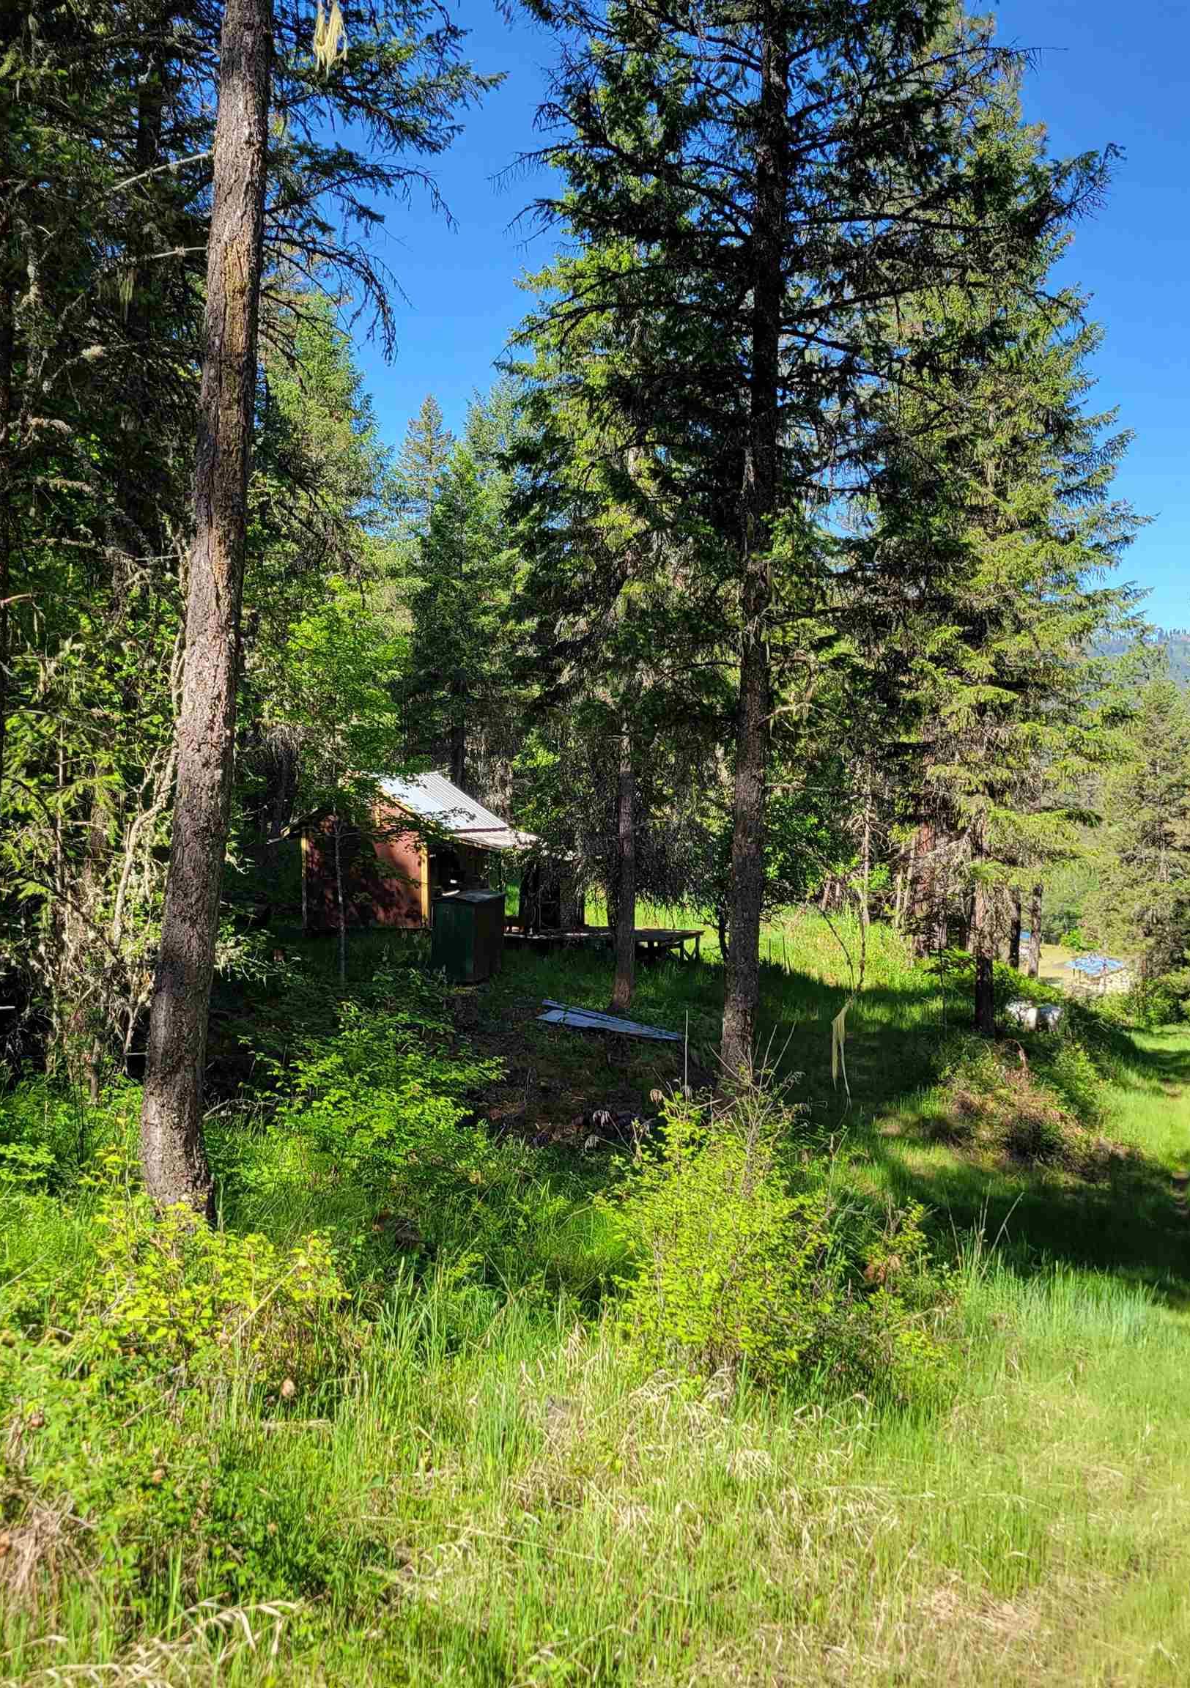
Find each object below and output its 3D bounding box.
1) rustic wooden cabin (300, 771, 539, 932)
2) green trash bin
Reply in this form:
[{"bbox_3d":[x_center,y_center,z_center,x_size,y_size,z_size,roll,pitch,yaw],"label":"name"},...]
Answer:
[{"bbox_3d":[-3.588,0.057,37.004,4.840,3.350,3.750,0,1,19],"label":"rustic wooden cabin"},{"bbox_3d":[-1.773,1.311,23.487,0.680,1.160,0.780,1,1,26],"label":"green trash bin"}]

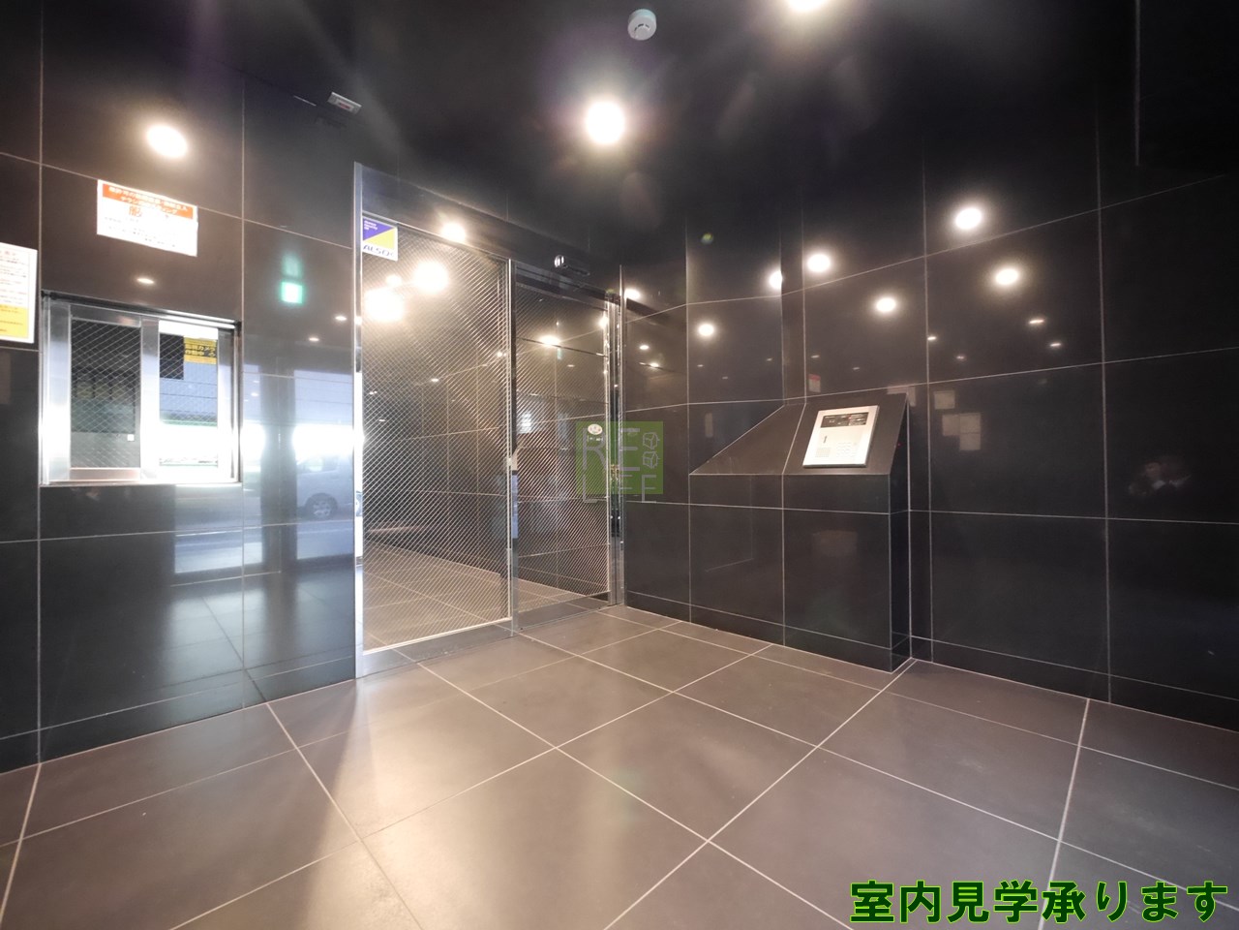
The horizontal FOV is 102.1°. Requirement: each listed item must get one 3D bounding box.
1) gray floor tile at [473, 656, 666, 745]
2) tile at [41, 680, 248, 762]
[{"bbox_3d":[-0.200,0.940,2.074,0.600,0.010,0.600,0,-1,-44],"label":"gray floor tile"},{"bbox_3d":[-1.659,0.899,1.775,0.519,0.099,0.010,0,-1,-44],"label":"tile"}]

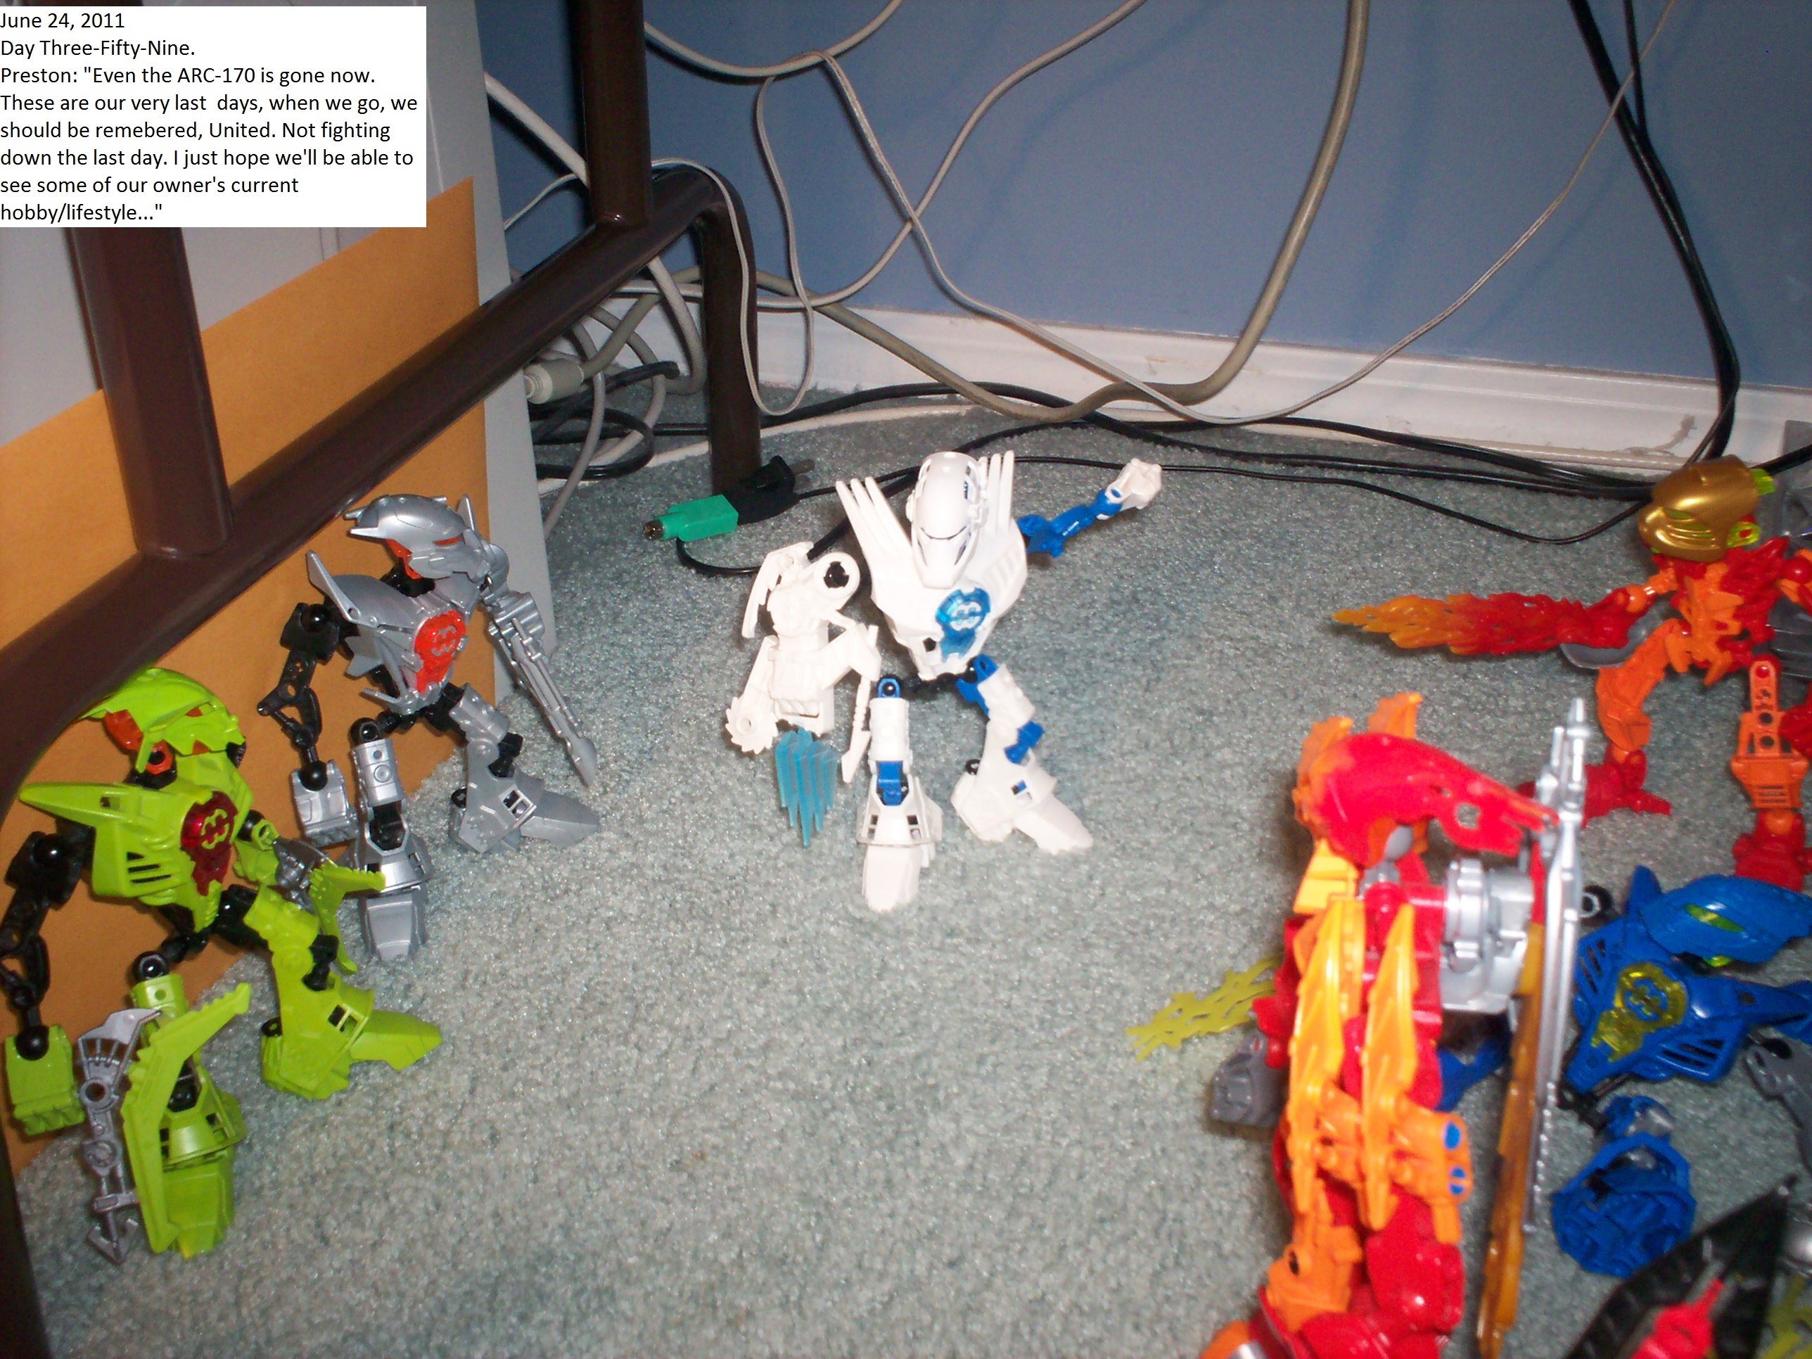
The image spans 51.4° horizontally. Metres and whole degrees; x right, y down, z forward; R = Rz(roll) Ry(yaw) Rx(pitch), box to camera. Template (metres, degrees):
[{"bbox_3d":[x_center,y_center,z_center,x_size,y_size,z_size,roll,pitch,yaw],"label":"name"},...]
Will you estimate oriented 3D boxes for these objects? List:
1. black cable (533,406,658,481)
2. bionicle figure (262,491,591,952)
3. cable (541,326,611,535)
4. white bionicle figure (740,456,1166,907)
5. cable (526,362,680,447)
[{"bbox_3d":[-0.163,-0.123,0.990,0.072,0.018,0.070,1,30,0],"label":"black cable"},{"bbox_3d":[-0.160,0.001,0.644,0.080,0.160,0.100,26,38,36],"label":"bionicle figure"},{"bbox_3d":[-0.164,-0.128,0.935,0.035,0.085,0.080,1,30,0],"label":"cable"},{"bbox_3d":[0.028,-0.013,0.670,0.165,0.160,0.088,-12,32,-21],"label":"white bionicle figure"},{"bbox_3d":[-0.160,-0.145,0.995,0.082,0.033,0.060,1,30,0],"label":"cable"}]

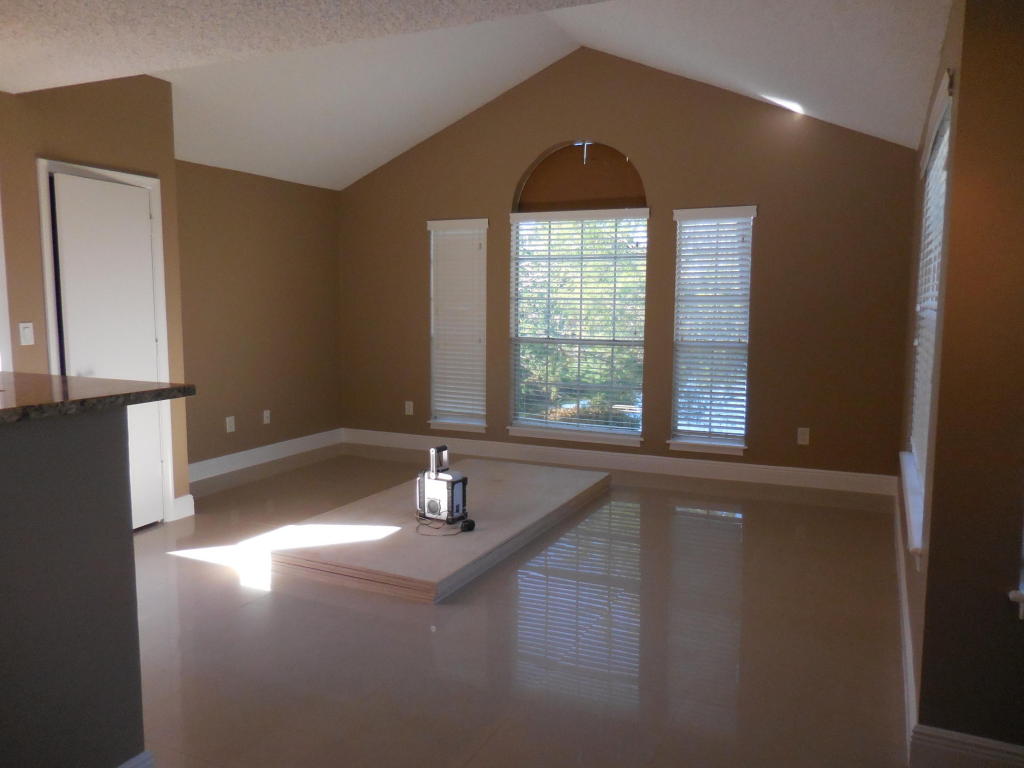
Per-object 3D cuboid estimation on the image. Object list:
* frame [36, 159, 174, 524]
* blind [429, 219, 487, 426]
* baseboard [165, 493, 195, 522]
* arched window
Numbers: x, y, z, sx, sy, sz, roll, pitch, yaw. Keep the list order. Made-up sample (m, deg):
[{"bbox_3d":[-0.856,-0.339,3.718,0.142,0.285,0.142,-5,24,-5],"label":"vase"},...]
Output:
[{"bbox_3d":[-2.309,-0.153,4.242,0.120,2.091,0.724,3,6,27],"label":"frame"},{"bbox_3d":[-0.478,-0.547,6.627,0.601,1.811,0.080,3,6,27],"label":"blind"},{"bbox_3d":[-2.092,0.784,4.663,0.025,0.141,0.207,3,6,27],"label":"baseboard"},{"bbox_3d":[0.543,-0.748,6.132,1.208,2.446,0.140,3,6,27],"label":"arched window"}]

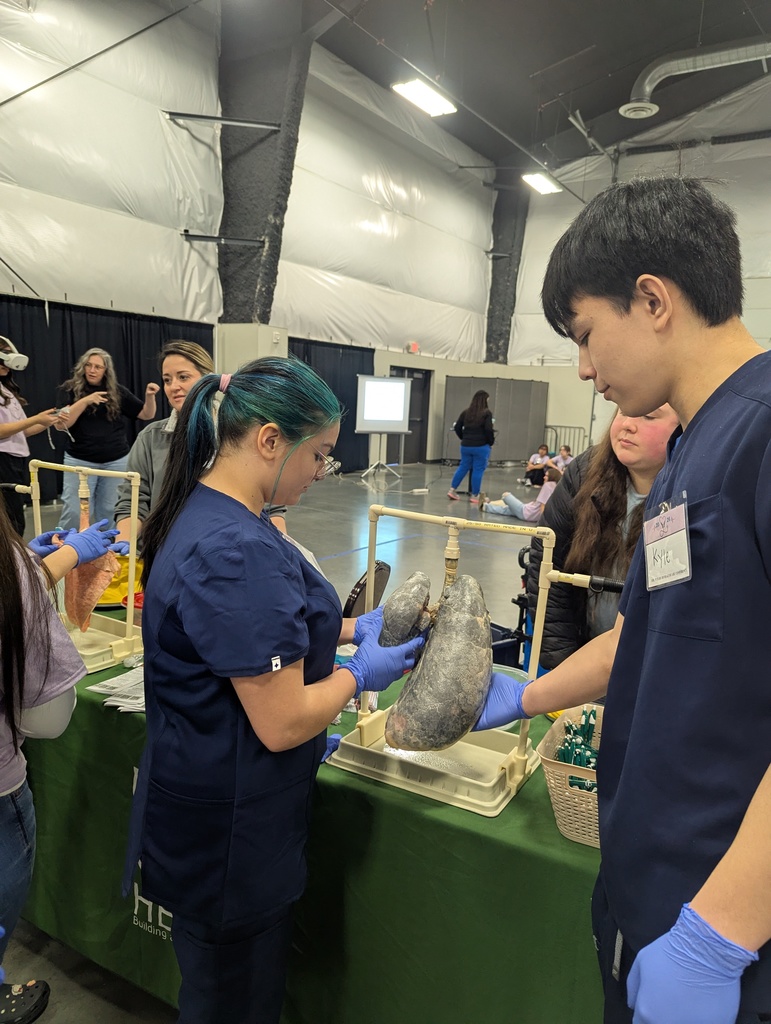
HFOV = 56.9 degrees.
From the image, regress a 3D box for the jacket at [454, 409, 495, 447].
[{"bbox_3d":[1.339,-1.272,10.700,0.550,0.590,0.360,7,10,27],"label":"jacket"}]

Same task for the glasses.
[{"bbox_3d":[-0.145,-0.117,1.156,0.140,0.045,0.140,40,2,-17],"label":"glasses"}]

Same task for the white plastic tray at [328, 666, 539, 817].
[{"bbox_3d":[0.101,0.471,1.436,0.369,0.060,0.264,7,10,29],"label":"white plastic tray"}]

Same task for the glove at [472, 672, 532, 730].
[{"bbox_3d":[0.192,0.352,1.300,0.090,0.110,0.175,-6,-2,-41],"label":"glove"}]

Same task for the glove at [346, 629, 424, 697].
[{"bbox_3d":[0.002,0.283,1.330,0.170,0.100,0.085,-29,26,-33],"label":"glove"}]

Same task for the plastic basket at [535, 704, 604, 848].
[{"bbox_3d":[0.397,0.470,1.249,0.200,0.140,0.265,7,10,29],"label":"plastic basket"}]

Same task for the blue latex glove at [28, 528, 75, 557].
[{"bbox_3d":[-0.841,0.084,1.780,0.155,0.085,0.090,-11,14,-34],"label":"blue latex glove"}]

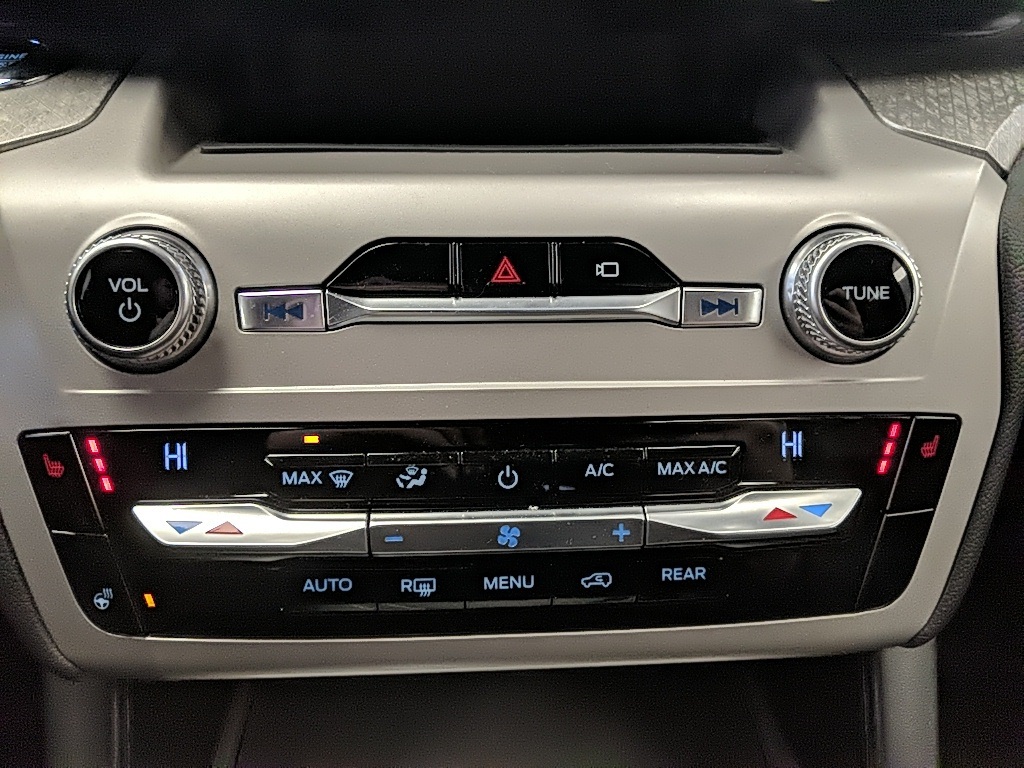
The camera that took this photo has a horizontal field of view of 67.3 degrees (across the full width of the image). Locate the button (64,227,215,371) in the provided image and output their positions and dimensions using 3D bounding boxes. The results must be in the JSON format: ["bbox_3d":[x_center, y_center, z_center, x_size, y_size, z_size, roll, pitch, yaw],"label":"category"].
[{"bbox_3d":[-0.104,-0.024,0.212,0.041,0.041,0.016,-1,3,-4],"label":"button"}]

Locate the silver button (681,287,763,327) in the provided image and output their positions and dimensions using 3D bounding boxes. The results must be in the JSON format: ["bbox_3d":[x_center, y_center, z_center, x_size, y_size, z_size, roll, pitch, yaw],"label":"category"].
[{"bbox_3d":[0.062,-0.023,0.232,0.025,0.012,0.007,-1,3,-4],"label":"silver button"}]

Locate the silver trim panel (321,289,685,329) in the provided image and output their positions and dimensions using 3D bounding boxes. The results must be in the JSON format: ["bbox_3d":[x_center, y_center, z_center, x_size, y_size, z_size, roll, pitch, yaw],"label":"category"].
[{"bbox_3d":[-0.003,-0.022,0.227,0.104,0.011,0.008,-1,3,-4],"label":"silver trim panel"}]

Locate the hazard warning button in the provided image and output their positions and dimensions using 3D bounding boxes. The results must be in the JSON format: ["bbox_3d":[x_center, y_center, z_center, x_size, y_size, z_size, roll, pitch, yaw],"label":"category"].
[{"bbox_3d":[-0.002,-0.033,0.228,0.027,0.016,0.008,-1,3,-4],"label":"hazard warning button"}]

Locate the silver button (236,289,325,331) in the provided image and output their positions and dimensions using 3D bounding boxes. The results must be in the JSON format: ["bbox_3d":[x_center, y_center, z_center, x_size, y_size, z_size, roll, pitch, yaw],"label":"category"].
[{"bbox_3d":[-0.066,-0.021,0.224,0.025,0.012,0.007,-1,3,-4],"label":"silver button"}]

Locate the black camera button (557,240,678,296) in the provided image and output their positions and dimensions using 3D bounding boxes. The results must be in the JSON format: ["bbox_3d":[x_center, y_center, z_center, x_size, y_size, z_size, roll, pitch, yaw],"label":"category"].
[{"bbox_3d":[0.031,-0.034,0.230,0.035,0.016,0.008,-1,3,-4],"label":"black camera button"}]

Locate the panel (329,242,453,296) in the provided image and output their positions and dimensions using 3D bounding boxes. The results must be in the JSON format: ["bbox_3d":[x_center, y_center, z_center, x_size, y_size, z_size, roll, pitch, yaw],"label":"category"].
[{"bbox_3d":[-0.035,-0.033,0.225,0.035,0.015,0.008,-1,3,-4],"label":"panel"}]

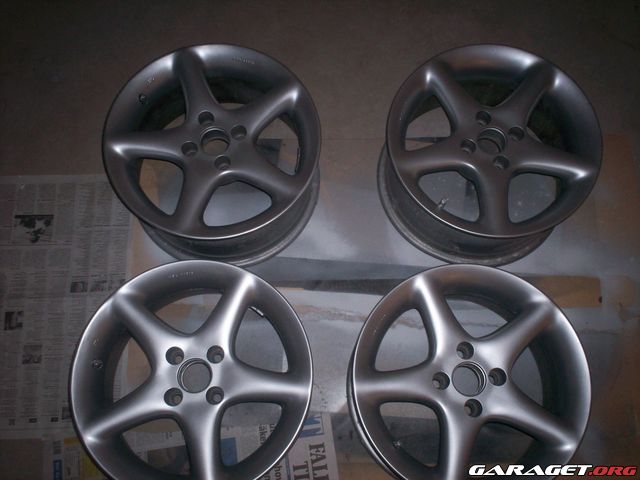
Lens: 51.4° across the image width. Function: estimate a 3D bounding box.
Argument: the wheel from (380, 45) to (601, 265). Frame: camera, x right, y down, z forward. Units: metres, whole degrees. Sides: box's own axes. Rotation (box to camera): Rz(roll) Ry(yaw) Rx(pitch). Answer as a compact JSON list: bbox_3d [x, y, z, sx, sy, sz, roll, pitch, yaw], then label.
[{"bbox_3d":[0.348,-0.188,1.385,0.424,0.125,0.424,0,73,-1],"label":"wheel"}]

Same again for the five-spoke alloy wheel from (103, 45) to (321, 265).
[{"bbox_3d":[-0.214,-0.174,1.413,0.424,0.206,0.424,0,73,-1],"label":"five-spoke alloy wheel"}]

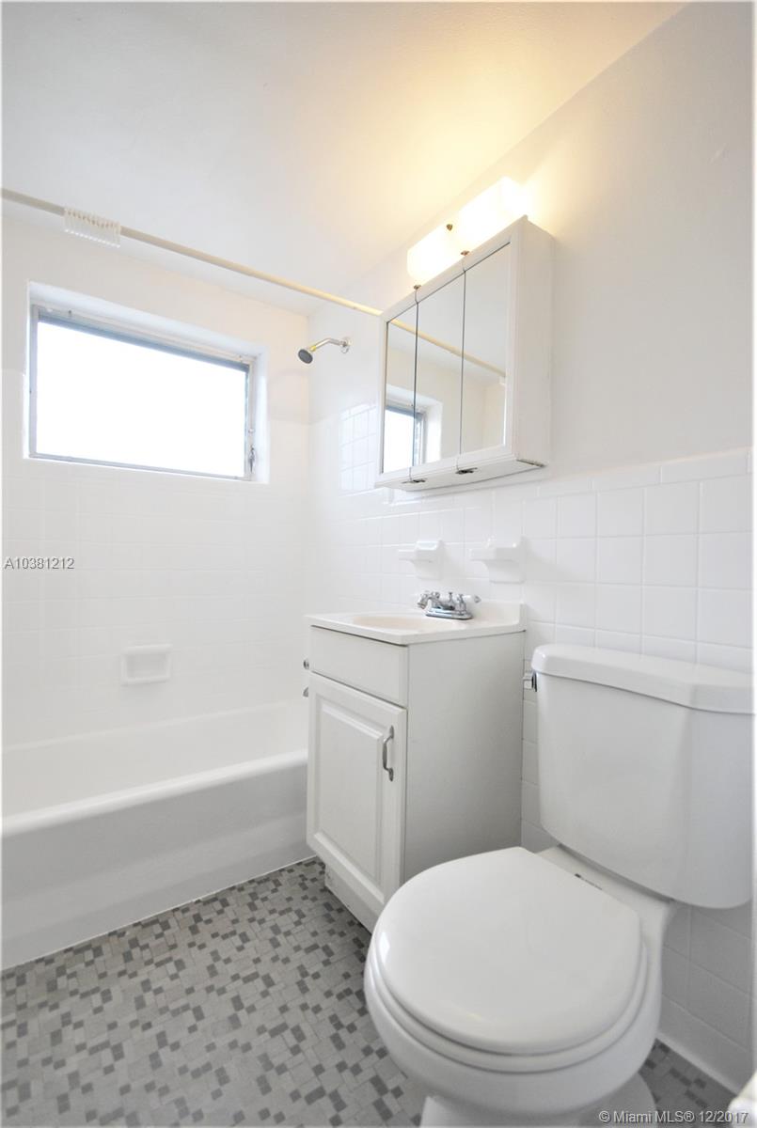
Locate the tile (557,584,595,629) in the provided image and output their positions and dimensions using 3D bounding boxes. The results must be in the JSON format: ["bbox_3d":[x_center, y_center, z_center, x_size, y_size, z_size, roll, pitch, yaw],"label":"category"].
[{"bbox_3d":[0.500,0.100,1.194,0.010,0.108,0.108,1,0,-36],"label":"tile"}]

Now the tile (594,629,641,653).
[{"bbox_3d":[0.562,0.211,1.105,0.010,0.108,0.108,1,0,-36],"label":"tile"}]

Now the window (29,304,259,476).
[{"bbox_3d":[-1.000,-0.704,2.106,0.899,0.601,0.070,1,0,-36],"label":"window"}]

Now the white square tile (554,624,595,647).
[{"bbox_3d":[0.494,0.210,1.180,0.009,0.108,0.108,1,0,-35],"label":"white square tile"}]

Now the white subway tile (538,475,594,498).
[{"bbox_3d":[0.482,-0.202,1.219,0.010,0.051,0.151,1,0,-36],"label":"white subway tile"}]

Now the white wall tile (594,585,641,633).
[{"bbox_3d":[0.564,0.102,1.105,0.010,0.108,0.108,1,0,-36],"label":"white wall tile"}]

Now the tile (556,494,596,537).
[{"bbox_3d":[0.500,-0.118,1.181,0.009,0.108,0.108,1,0,-35],"label":"tile"}]

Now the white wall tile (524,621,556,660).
[{"bbox_3d":[0.431,0.209,1.270,0.009,0.108,0.108,1,0,-35],"label":"white wall tile"}]

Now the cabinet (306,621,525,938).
[{"bbox_3d":[0.087,0.590,1.379,0.425,0.841,0.484,1,0,-36],"label":"cabinet"}]

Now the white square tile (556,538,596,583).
[{"bbox_3d":[0.501,-0.010,1.189,0.009,0.107,0.107,1,0,-36],"label":"white square tile"}]

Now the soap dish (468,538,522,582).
[{"bbox_3d":[0.336,-0.013,1.340,0.088,0.125,0.120,1,0,-36],"label":"soap dish"}]

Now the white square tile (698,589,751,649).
[{"bbox_3d":[0.687,0.103,0.913,0.009,0.108,0.108,1,0,-35],"label":"white square tile"}]

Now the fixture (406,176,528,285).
[{"bbox_3d":[0.258,-0.992,1.447,0.100,0.106,0.412,1,0,-35],"label":"fixture"}]

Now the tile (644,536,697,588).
[{"bbox_3d":[0.628,-0.007,1.014,0.009,0.107,0.107,1,0,-36],"label":"tile"}]

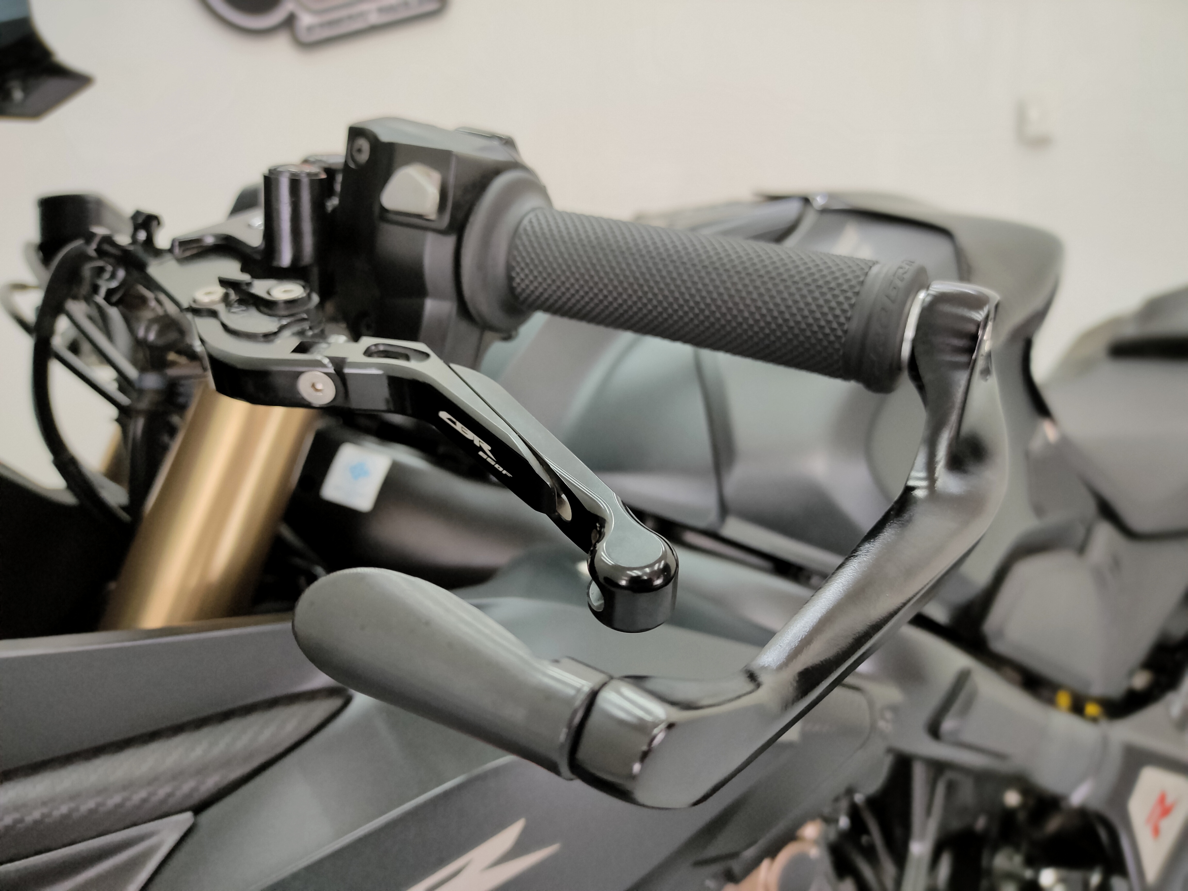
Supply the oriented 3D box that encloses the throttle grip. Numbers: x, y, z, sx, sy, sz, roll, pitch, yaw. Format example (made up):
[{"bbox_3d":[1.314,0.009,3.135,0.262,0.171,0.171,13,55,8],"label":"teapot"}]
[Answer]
[{"bbox_3d":[0.032,-0.043,0.306,0.119,0.034,0.034,16,39,30],"label":"throttle grip"}]

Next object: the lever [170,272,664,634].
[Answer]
[{"bbox_3d":[-0.043,-0.007,0.271,0.172,0.020,0.037,27,44,33],"label":"lever"}]

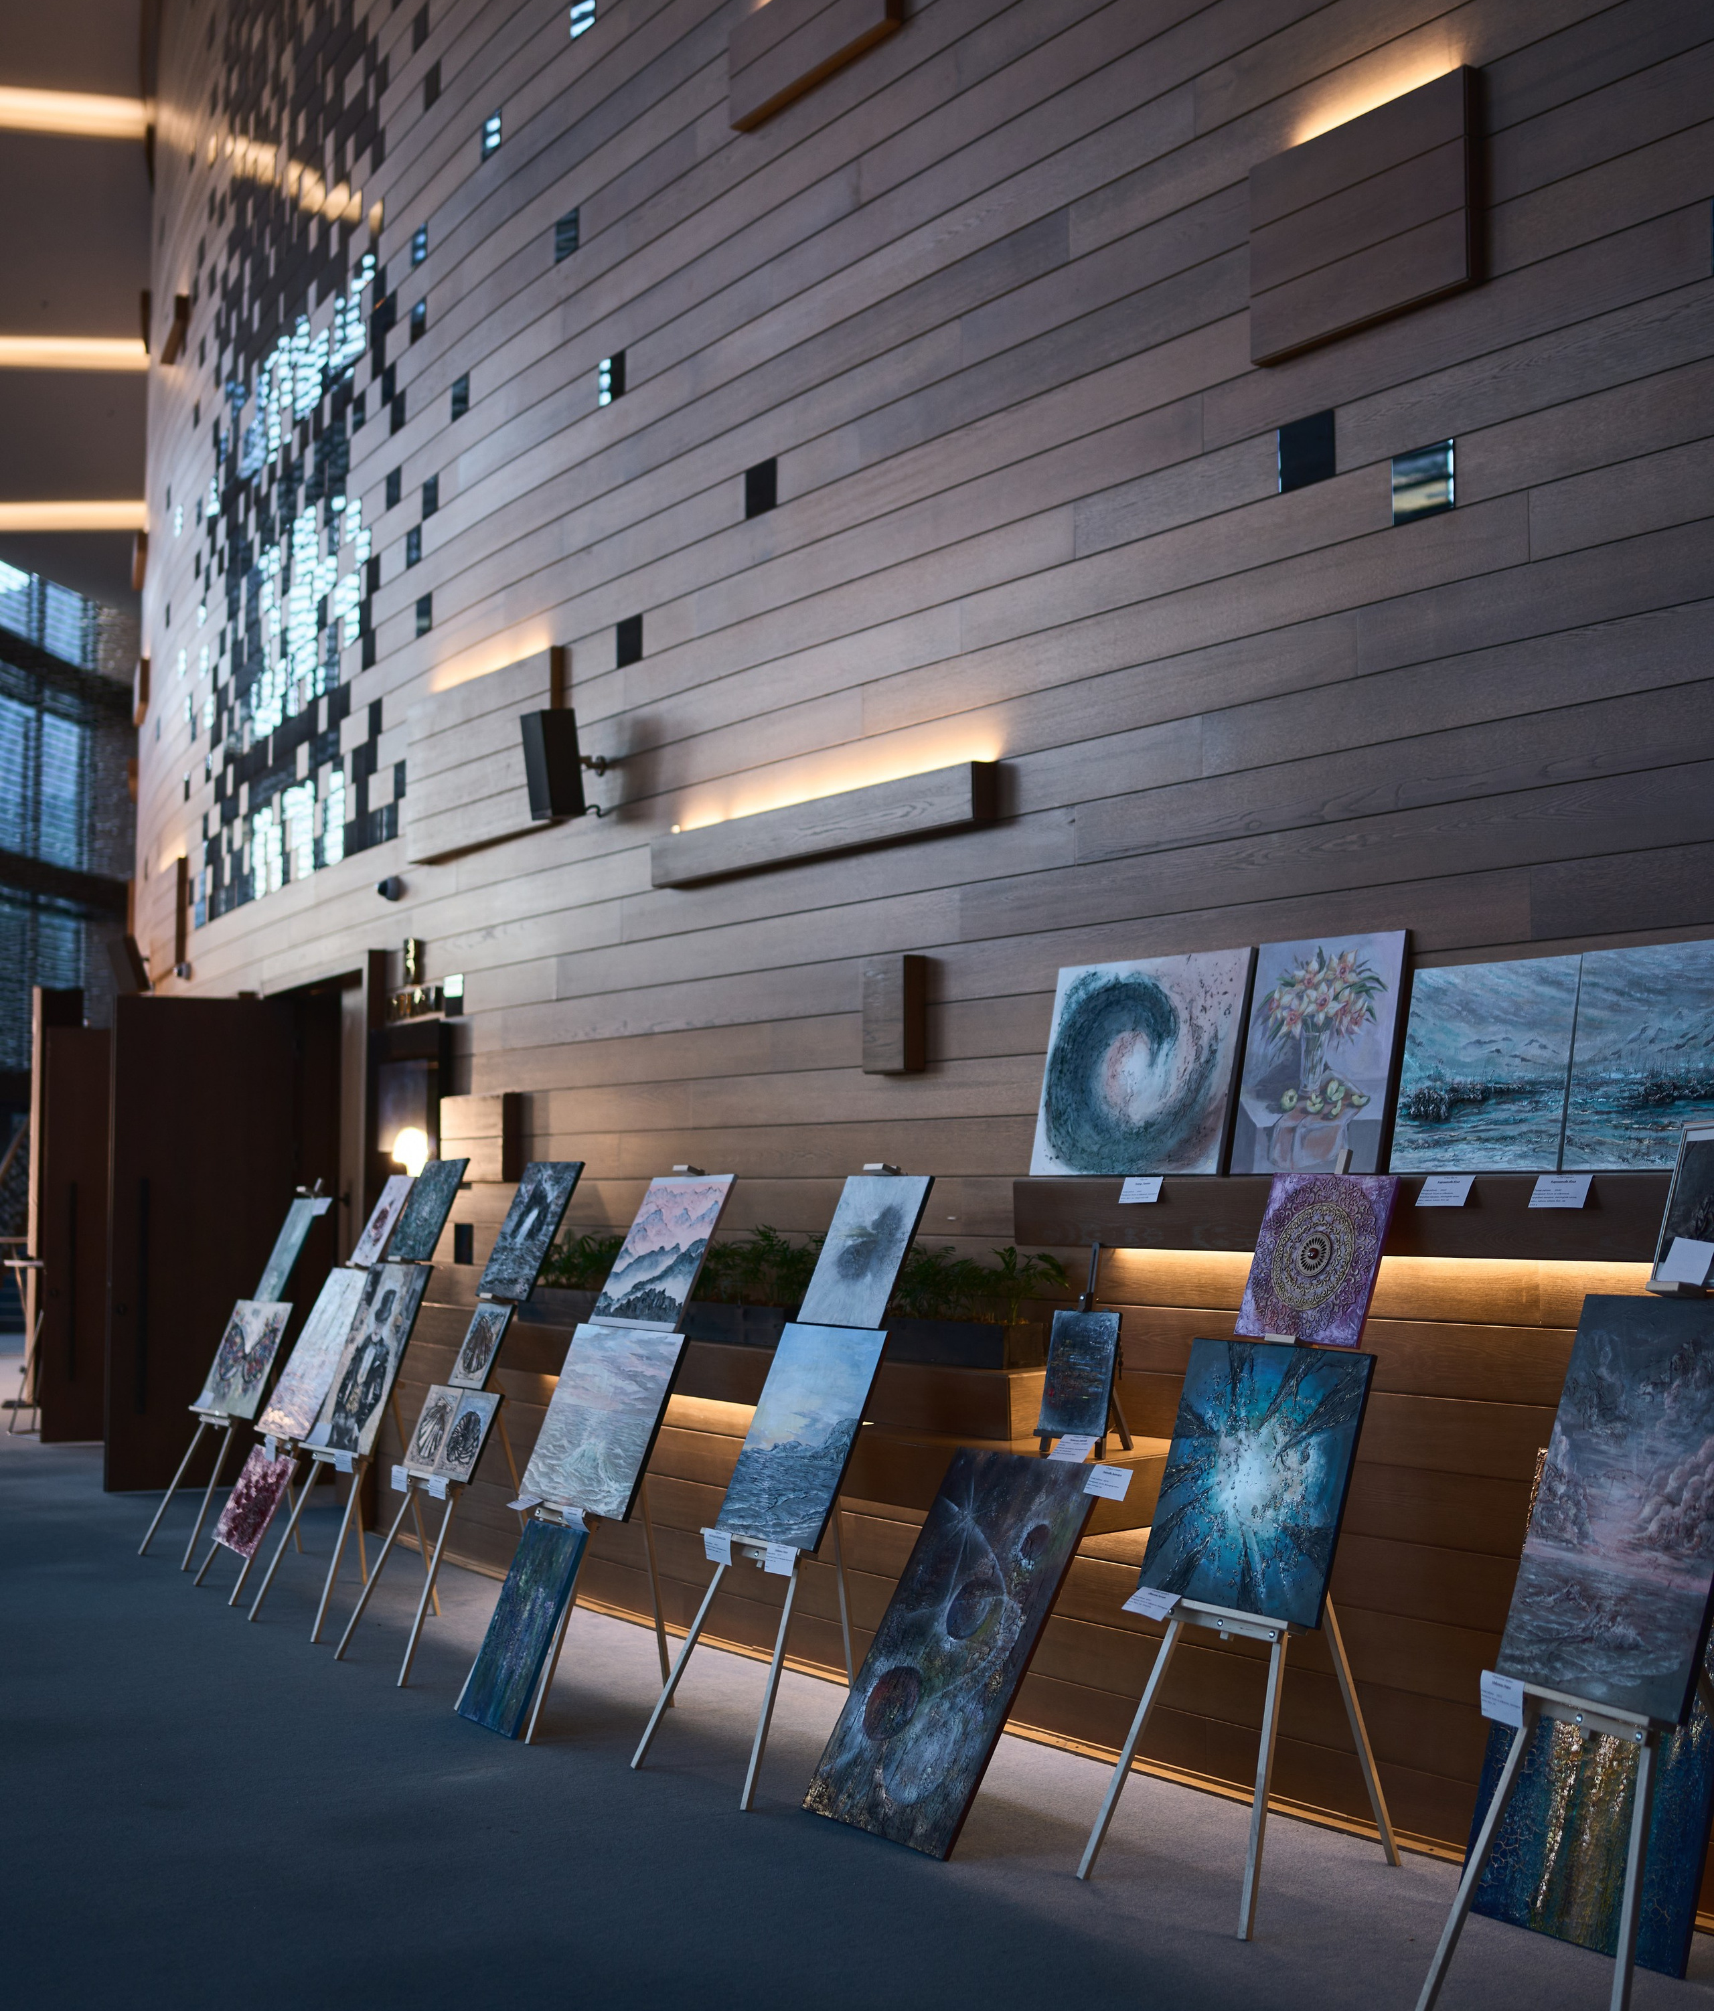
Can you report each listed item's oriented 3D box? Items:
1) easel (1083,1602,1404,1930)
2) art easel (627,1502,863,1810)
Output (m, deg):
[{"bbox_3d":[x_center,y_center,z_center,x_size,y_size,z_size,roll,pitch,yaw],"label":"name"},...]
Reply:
[{"bbox_3d":[0.943,1.154,5.673,0.700,1.645,0.550,3,-5,-33],"label":"easel"},{"bbox_3d":[-0.194,1.243,6.752,0.610,1.630,0.570,3,-5,-34],"label":"art easel"}]

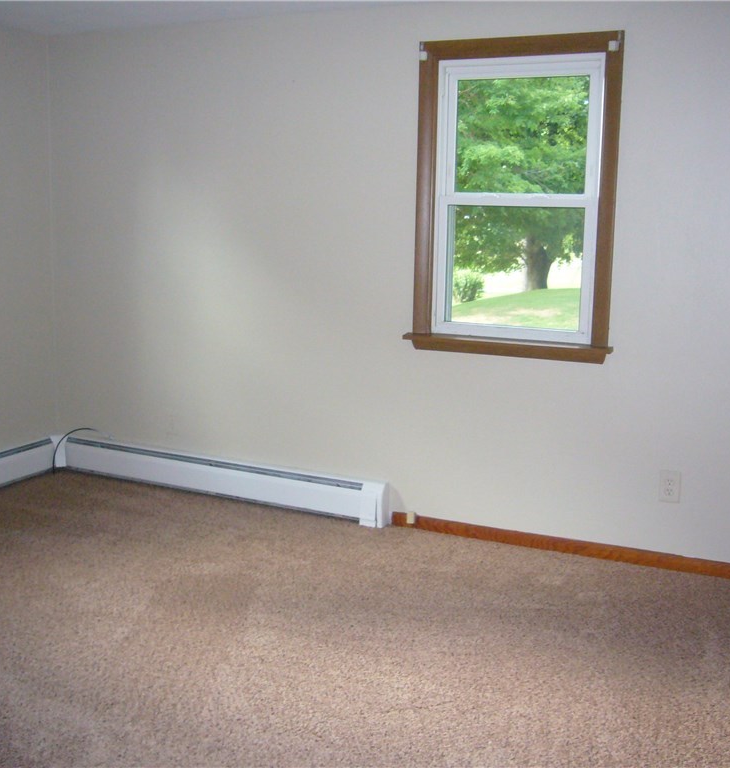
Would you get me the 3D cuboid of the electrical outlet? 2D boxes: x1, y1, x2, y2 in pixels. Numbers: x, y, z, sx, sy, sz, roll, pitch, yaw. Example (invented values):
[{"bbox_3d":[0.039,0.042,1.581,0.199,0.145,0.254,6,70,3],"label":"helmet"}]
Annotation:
[{"bbox_3d":[1.206,0.410,3.749,0.078,0.123,0.010,6,11,24],"label":"electrical outlet"}]

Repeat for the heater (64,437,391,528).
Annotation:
[{"bbox_3d":[-0.744,0.463,4.651,1.853,0.203,0.068,6,11,24],"label":"heater"}]

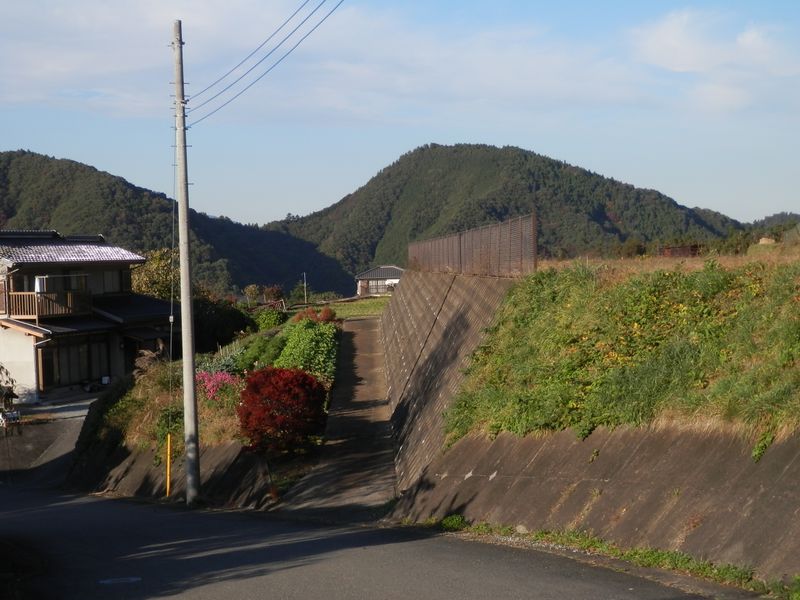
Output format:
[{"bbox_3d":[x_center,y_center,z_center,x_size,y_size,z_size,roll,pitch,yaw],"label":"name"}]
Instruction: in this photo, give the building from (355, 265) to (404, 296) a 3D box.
[{"bbox_3d":[-1.439,-2.535,190.000,9.000,4.200,7.000,-1,2,-5],"label":"building"}]

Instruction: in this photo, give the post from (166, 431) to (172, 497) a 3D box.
[{"bbox_3d":[-5.885,4.200,35.400,0.090,1.650,0.090,2,6,0],"label":"post"}]

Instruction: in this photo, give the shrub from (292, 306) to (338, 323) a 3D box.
[{"bbox_3d":[-4.106,0.809,66.015,2.100,1.000,1.700,-1,2,0],"label":"shrub"}]

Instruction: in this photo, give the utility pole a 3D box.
[{"bbox_3d":[-5.275,-0.880,34.200,0.360,12.000,0.360,-1,2,0],"label":"utility pole"}]

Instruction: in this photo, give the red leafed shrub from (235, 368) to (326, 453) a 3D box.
[{"bbox_3d":[-3.166,2.938,37.200,2.350,2.250,2.250,-1,2,0],"label":"red leafed shrub"}]

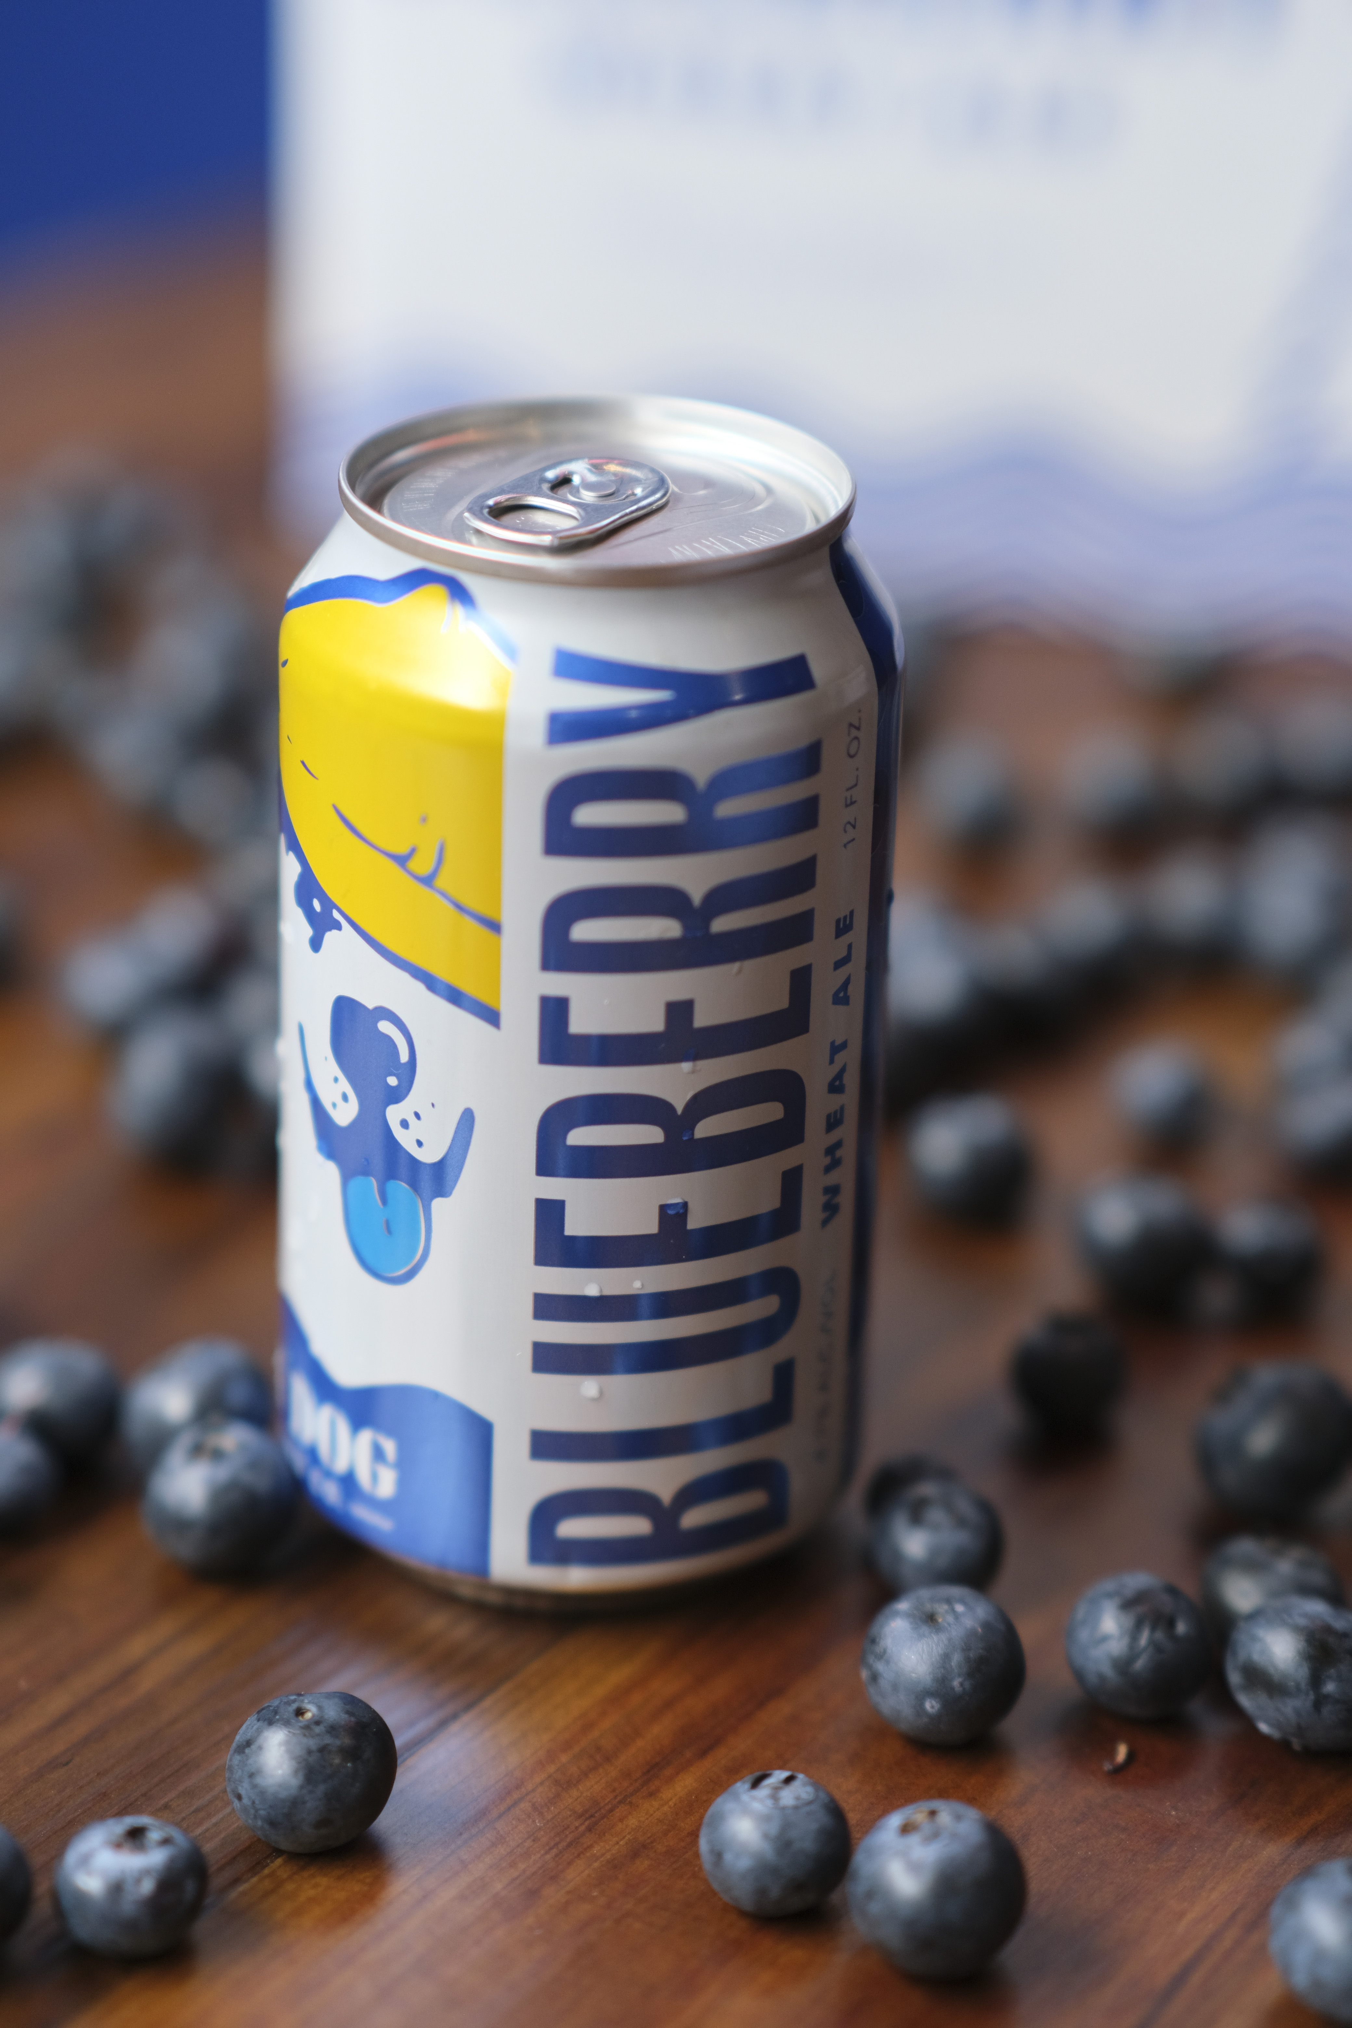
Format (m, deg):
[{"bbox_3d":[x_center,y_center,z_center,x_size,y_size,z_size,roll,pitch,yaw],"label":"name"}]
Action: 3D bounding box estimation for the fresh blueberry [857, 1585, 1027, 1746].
[{"bbox_3d":[0.028,0.069,0.498,0.017,0.016,0.017,2,25,-1],"label":"fresh blueberry"}]

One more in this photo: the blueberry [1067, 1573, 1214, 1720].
[{"bbox_3d":[0.049,0.067,0.504,0.015,0.014,0.015,3,24,0],"label":"blueberry"}]

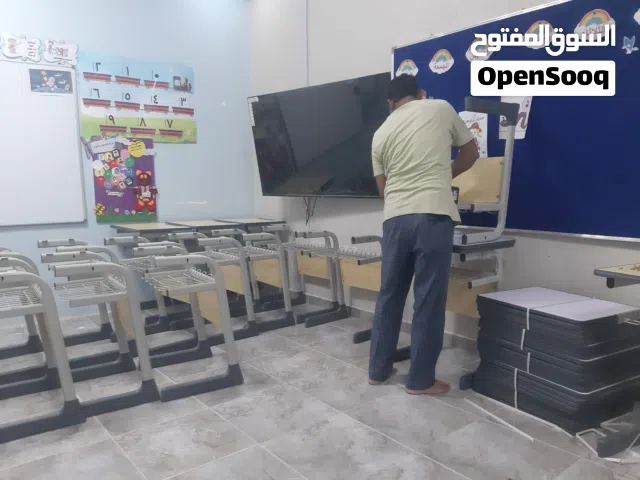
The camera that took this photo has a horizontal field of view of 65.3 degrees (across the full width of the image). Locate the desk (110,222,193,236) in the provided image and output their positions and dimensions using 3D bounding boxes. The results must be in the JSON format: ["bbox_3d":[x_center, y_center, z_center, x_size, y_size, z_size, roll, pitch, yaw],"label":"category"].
[{"bbox_3d":[-1.392,0.268,4.170,0.480,0.750,0.680,-5,8,-38],"label":"desk"}]

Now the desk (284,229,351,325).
[{"bbox_3d":[-0.152,0.267,4.160,0.450,0.730,0.600,-5,8,-38],"label":"desk"}]

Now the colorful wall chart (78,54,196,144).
[{"bbox_3d":[-1.562,-1.230,4.395,1.000,0.680,0.020,-5,8,-38],"label":"colorful wall chart"}]

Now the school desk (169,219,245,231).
[{"bbox_3d":[-1.022,0.233,4.464,0.480,0.750,0.680,-5,8,-38],"label":"school desk"}]

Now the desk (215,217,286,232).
[{"bbox_3d":[-0.652,0.197,4.758,0.480,0.750,0.680,-5,8,-38],"label":"desk"}]

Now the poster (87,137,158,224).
[{"bbox_3d":[-1.691,-0.530,4.360,0.560,0.750,0.020,-5,8,-38],"label":"poster"}]

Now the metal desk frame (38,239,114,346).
[{"bbox_3d":[-1.521,0.382,3.219,0.450,0.730,0.580,-5,8,-38],"label":"metal desk frame"}]

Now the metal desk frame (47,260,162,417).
[{"bbox_3d":[-1.150,0.449,2.553,0.450,0.730,0.580,-5,8,-38],"label":"metal desk frame"}]

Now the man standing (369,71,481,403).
[{"bbox_3d":[0.528,-0.031,2.663,0.550,1.640,0.450,2,7,22],"label":"man standing"}]

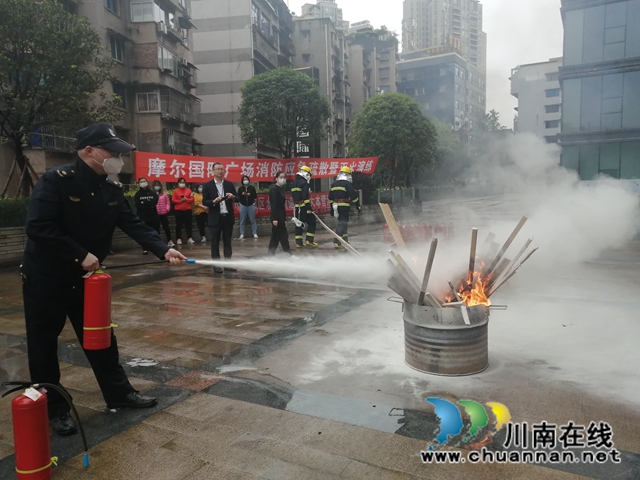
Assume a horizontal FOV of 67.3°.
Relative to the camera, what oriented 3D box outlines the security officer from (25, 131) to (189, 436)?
[{"bbox_3d":[-1.228,0.186,2.782,0.760,1.710,0.620,1,7,27],"label":"security officer"}]

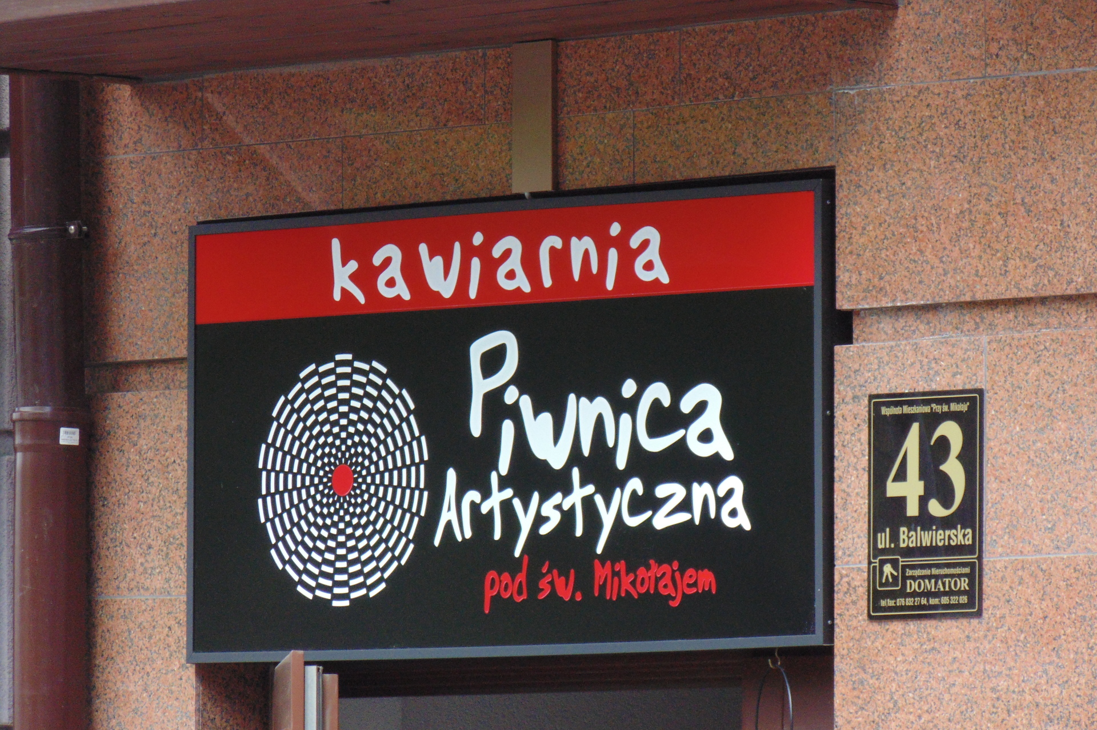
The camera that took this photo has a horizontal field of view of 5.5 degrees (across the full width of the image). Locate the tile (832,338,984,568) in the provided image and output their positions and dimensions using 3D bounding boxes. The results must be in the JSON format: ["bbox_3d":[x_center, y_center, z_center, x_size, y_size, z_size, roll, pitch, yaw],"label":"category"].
[{"bbox_3d":[0.508,0.122,15.651,0.030,0.306,0.299,3,-4,-42],"label":"tile"}]

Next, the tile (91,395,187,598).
[{"bbox_3d":[-0.598,0.192,16.878,0.030,0.308,0.266,3,-4,-42],"label":"tile"}]

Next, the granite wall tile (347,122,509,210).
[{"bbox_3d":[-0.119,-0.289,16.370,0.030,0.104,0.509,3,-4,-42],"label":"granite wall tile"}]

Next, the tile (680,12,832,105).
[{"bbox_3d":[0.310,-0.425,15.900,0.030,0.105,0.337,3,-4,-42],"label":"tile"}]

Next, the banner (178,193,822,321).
[{"bbox_3d":[-0.068,-0.151,16.254,0.020,0.131,1.328,3,-4,-42],"label":"banner"}]

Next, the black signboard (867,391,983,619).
[{"bbox_3d":[0.523,0.192,15.600,0.012,0.309,0.228,3,-4,-42],"label":"black signboard"}]

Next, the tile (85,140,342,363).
[{"bbox_3d":[-0.495,-0.165,16.782,0.030,0.306,0.615,3,-4,-42],"label":"tile"}]

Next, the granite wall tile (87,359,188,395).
[{"bbox_3d":[-0.598,0.017,16.939,0.030,0.045,0.273,3,-4,-42],"label":"granite wall tile"}]

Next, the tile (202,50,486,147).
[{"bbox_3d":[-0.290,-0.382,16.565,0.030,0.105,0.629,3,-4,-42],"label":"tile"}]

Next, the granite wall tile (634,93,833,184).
[{"bbox_3d":[0.270,-0.316,15.938,0.030,0.103,0.413,3,-4,-42],"label":"granite wall tile"}]

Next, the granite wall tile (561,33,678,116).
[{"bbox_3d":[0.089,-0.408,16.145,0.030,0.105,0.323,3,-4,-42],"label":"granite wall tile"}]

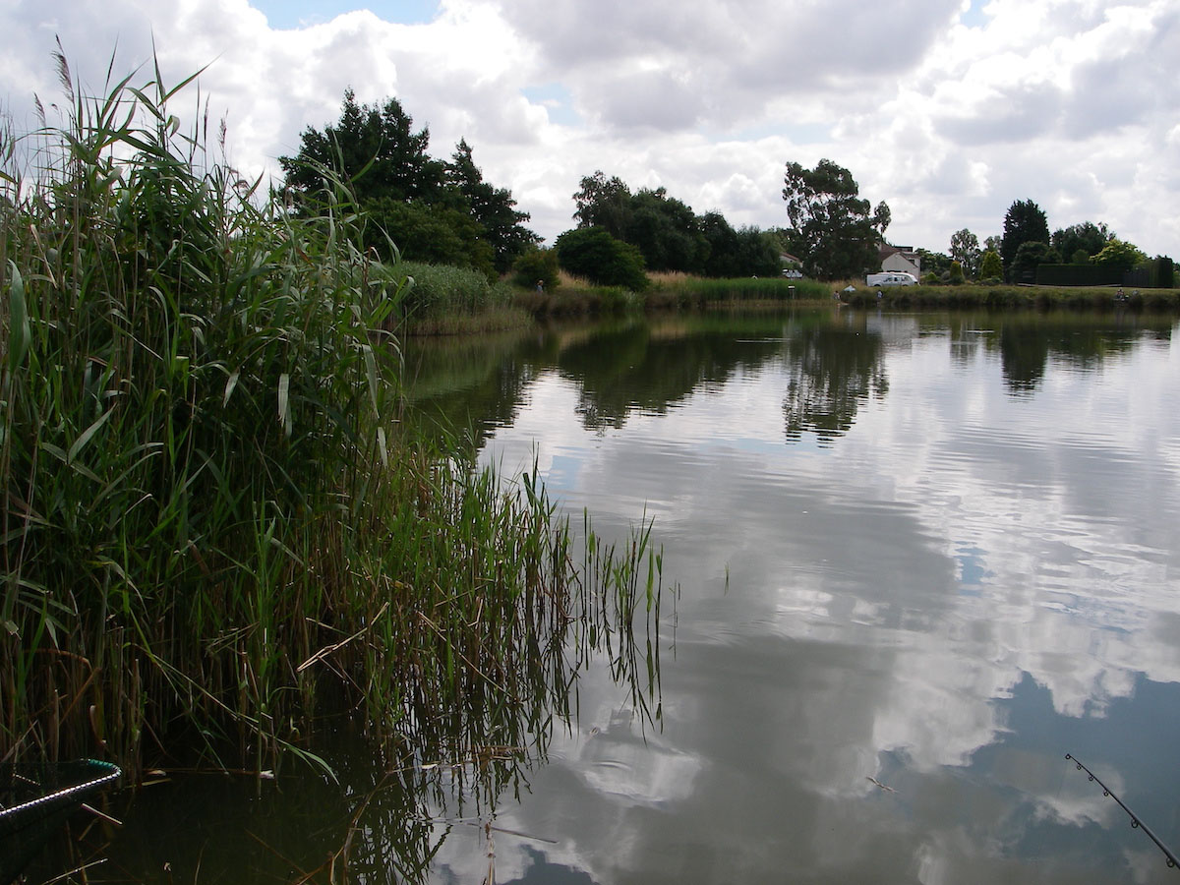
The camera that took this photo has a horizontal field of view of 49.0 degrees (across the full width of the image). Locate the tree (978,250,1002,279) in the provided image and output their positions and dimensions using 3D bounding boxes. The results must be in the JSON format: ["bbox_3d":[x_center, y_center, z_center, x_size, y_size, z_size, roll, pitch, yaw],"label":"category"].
[{"bbox_3d":[44.035,-19.374,141.802,2.587,3.307,2.587,0,7,0],"label":"tree"}]

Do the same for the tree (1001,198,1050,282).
[{"bbox_3d":[48.598,-22.405,144.443,5.504,9.324,5.228,0,7,0],"label":"tree"}]

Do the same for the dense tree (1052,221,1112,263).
[{"bbox_3d":[58.774,-22.932,154.584,7.766,6.967,6.989,0,7,0],"label":"dense tree"}]

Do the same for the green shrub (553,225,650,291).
[{"bbox_3d":[0.768,-12.944,91.724,6.774,4.620,6.097,0,7,0],"label":"green shrub"}]

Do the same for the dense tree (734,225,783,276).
[{"bbox_3d":[17.627,-19.621,134.668,5.227,5.566,5.227,0,7,0],"label":"dense tree"}]

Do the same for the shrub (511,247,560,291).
[{"bbox_3d":[-3.641,-11.729,87.814,3.340,3.106,3.340,0,7,0],"label":"shrub"}]

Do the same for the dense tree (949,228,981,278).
[{"bbox_3d":[46.337,-23.136,159.620,4.130,6.358,4.130,0,7,0],"label":"dense tree"}]

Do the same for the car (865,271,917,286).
[{"bbox_3d":[29.806,-15.850,127.905,4.700,1.650,1.850,0,7,0],"label":"car"}]

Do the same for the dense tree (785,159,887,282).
[{"bbox_3d":[28.144,-25.208,147.164,12.134,14.001,10.921,0,7,0],"label":"dense tree"}]

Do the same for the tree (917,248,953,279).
[{"bbox_3d":[44.028,-22.635,164.756,4.760,4.089,4.760,0,7,0],"label":"tree"}]

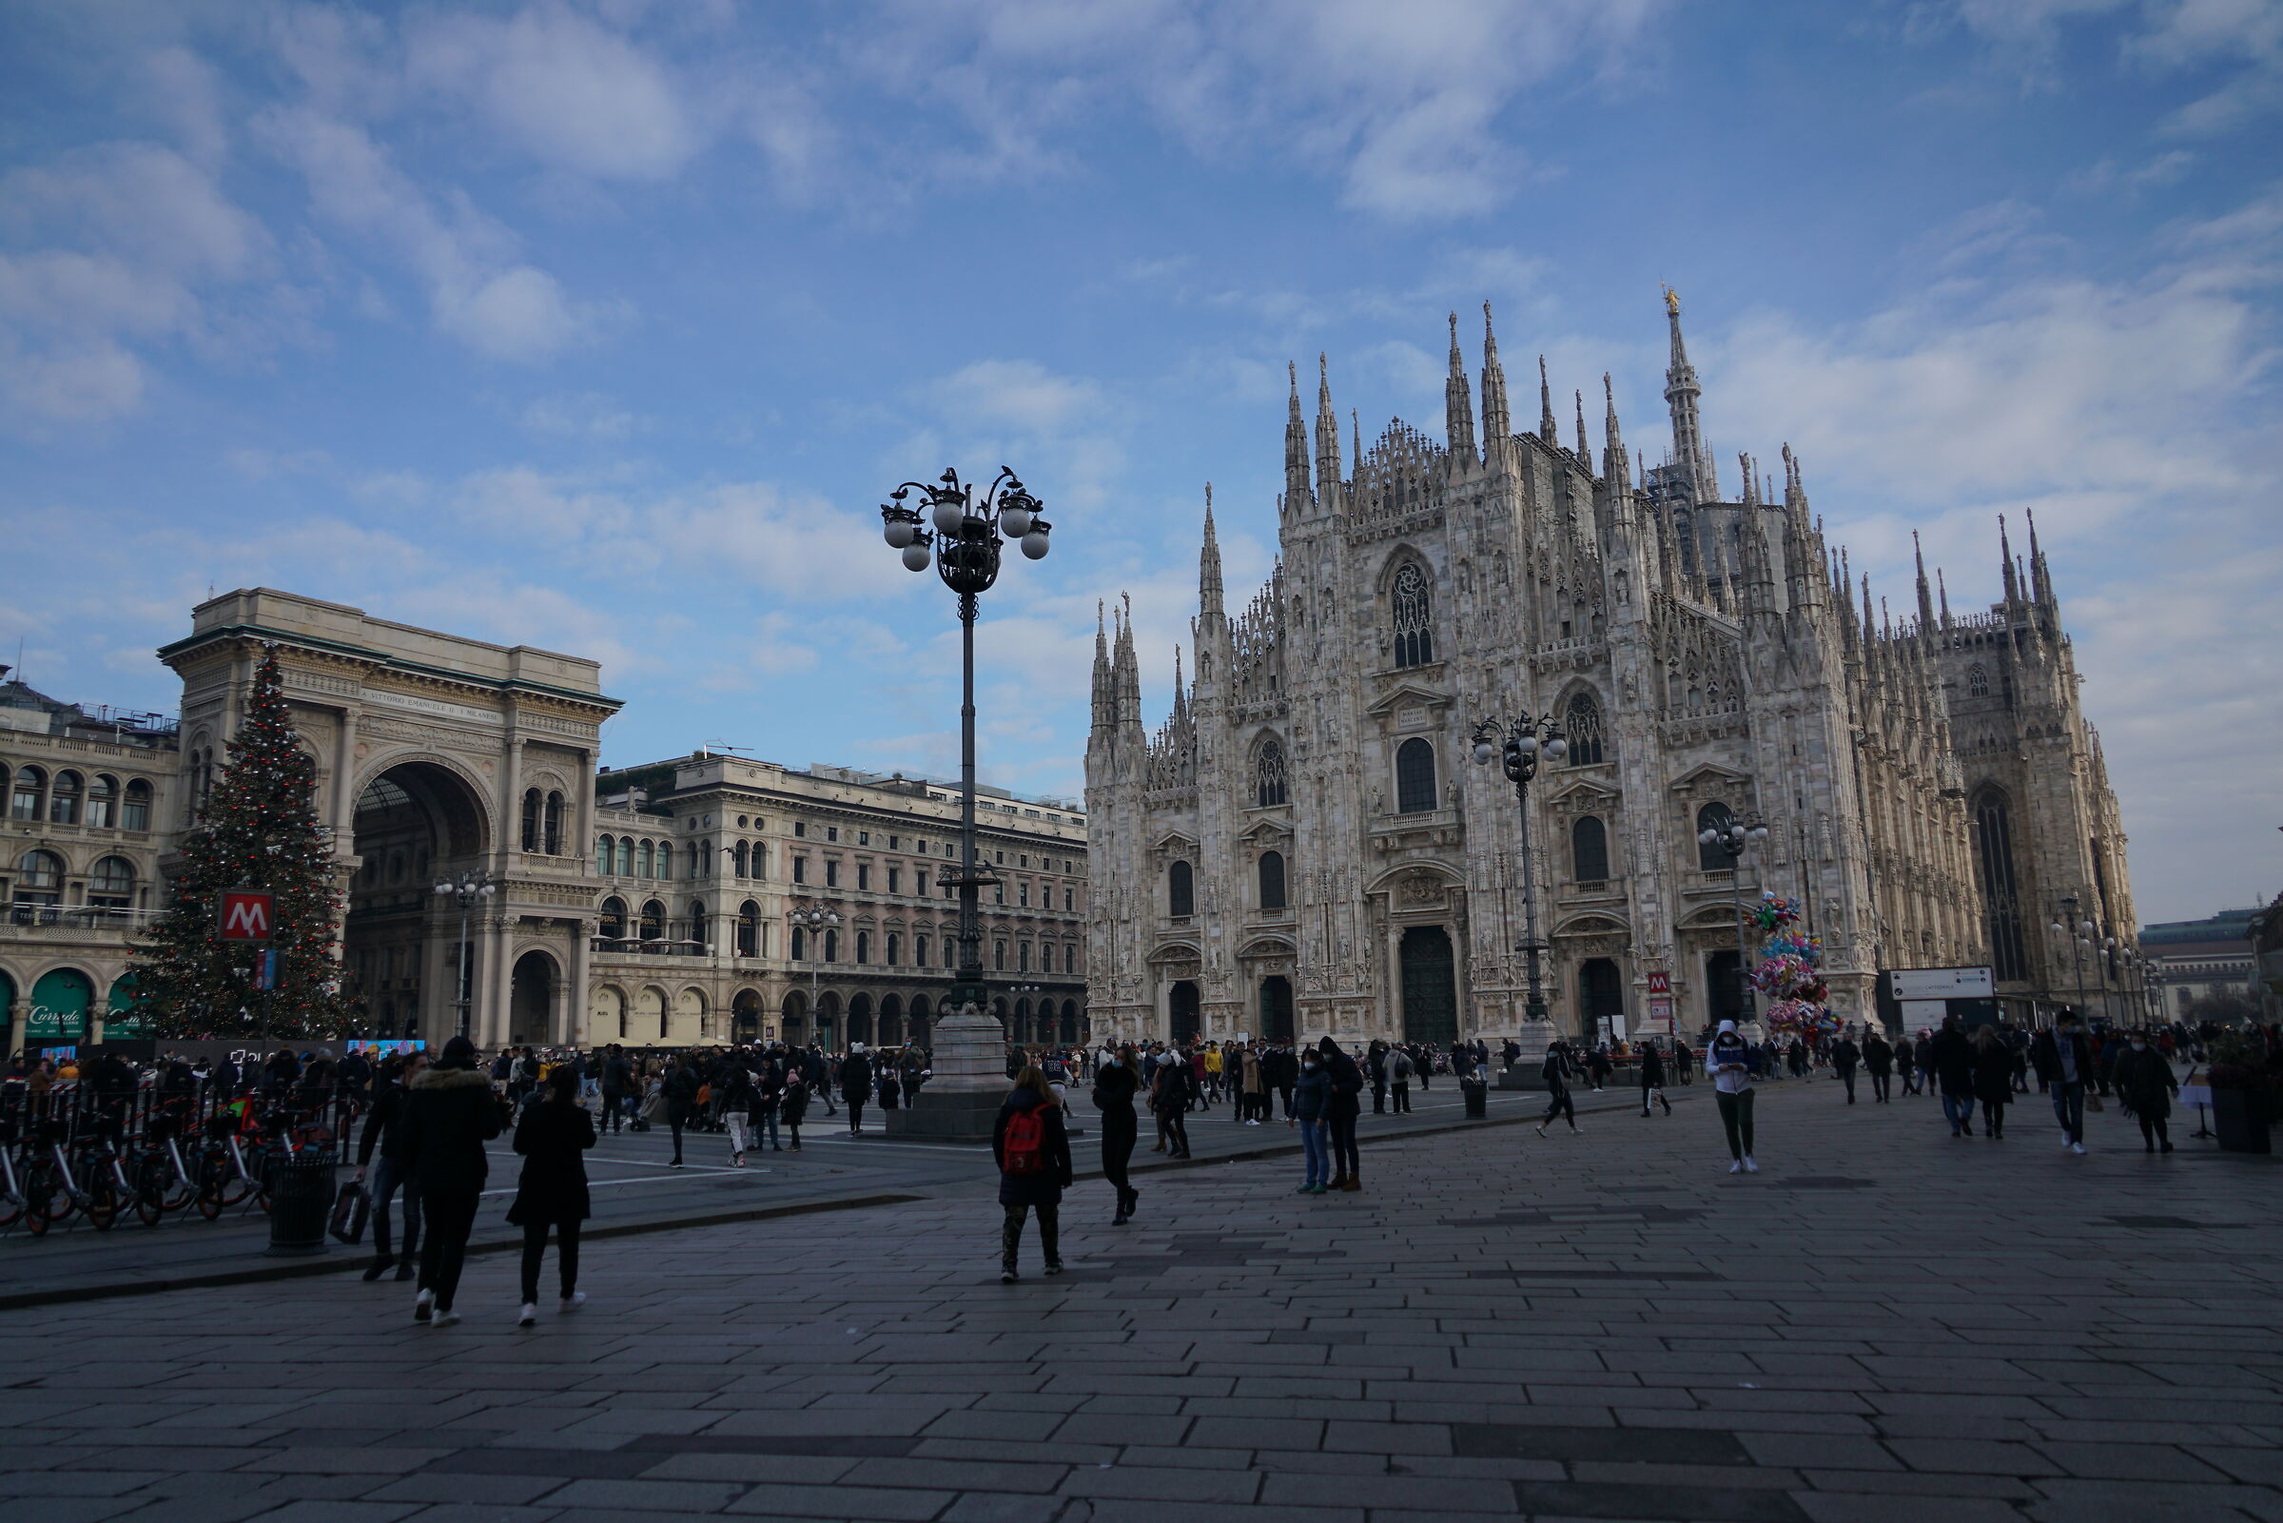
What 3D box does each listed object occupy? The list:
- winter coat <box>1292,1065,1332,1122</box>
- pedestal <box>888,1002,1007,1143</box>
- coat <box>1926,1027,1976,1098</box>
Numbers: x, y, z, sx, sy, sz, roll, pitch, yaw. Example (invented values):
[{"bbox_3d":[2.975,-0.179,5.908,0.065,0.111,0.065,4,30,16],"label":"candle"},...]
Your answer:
[{"bbox_3d":[1.934,3.772,17.285,0.460,0.603,0.300,-9,-13,37],"label":"winter coat"},{"bbox_3d":[-3.226,5.819,28.835,2.200,2.452,2.200,-9,-13,34],"label":"pedestal"},{"bbox_3d":[12.412,4.598,23.255,0.550,1.054,0.340,-7,-12,29],"label":"coat"}]

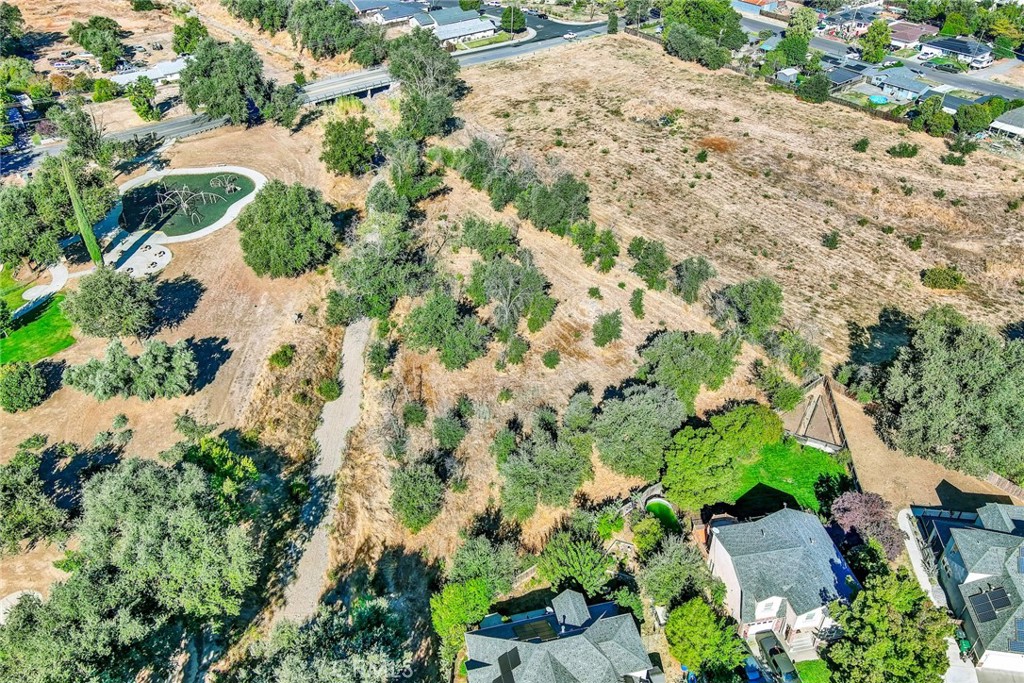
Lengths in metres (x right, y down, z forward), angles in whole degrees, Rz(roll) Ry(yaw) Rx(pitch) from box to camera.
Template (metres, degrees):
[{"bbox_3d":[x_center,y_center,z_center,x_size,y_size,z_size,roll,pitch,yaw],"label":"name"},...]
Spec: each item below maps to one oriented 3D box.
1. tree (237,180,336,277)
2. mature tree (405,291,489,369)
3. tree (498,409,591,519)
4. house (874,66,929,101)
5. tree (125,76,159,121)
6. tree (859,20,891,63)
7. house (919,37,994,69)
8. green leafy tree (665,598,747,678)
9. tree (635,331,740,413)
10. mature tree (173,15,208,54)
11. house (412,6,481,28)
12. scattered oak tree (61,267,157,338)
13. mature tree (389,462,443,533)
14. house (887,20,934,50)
[{"bbox_3d":[-36.000,-16.944,133.164,15.600,15.000,15.600,0,35,0],"label":"tree"},{"bbox_3d":[-10.230,-1.610,129.400,13.500,9.000,15.500,0,38,0],"label":"mature tree"},{"bbox_3d":[4.420,16.130,106.450,11.700,8.800,15.500,0,38,0],"label":"tree"},{"bbox_3d":[104.070,-68.290,220.160,11.000,4.300,14.000,-30,46,-33],"label":"house"},{"bbox_3d":[-93.910,-61.350,209.360,6.800,11.000,6.800,0,36,0],"label":"tree"},{"bbox_3d":[101.000,-83.028,230.332,8.200,11.800,8.200,0,35,0],"label":"tree"},{"bbox_3d":[136.700,-90.180,254.010,11.900,4.600,17.400,-27,44,-32],"label":"house"},{"bbox_3d":[17.900,27.516,76.643,7.500,7.000,7.500,0,35,0],"label":"green leafy tree"},{"bbox_3d":[26.040,4.490,122.280,15.000,8.000,14.500,0,38,0],"label":"tree"},{"bbox_3d":[-92.300,-87.461,237.360,9.600,11.000,9.600,0,35,0],"label":"mature tree"},{"bbox_3d":[-20.800,-102.818,264.696,19.000,4.800,13.000,-25,42,-31],"label":"house"},{"bbox_3d":[-63.890,-5.060,131.880,12.800,12.000,12.800,0,36,0],"label":"scattered oak tree"},{"bbox_3d":[-10.200,17.568,89.454,5.900,8.600,5.900,0,35,0],"label":"mature tree"},{"bbox_3d":[127.500,-99.430,266.690,18.500,4.500,12.800,-27,44,-32],"label":"house"}]

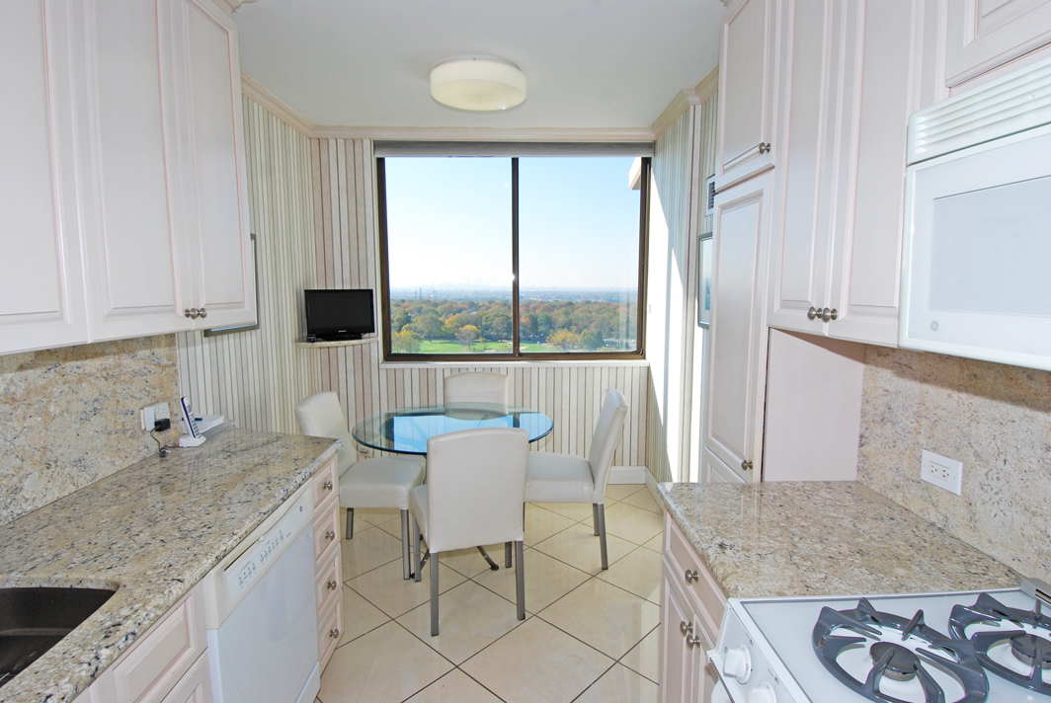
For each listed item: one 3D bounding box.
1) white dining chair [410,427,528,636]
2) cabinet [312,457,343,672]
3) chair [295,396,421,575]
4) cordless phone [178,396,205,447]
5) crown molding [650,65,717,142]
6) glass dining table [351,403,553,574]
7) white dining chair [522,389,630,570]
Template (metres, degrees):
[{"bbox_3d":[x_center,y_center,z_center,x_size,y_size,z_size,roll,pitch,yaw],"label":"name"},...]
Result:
[{"bbox_3d":[-0.257,0.747,2.482,0.495,0.939,0.570,-2,7,-15],"label":"white dining chair"},{"bbox_3d":[-1.047,0.791,1.999,0.600,0.785,0.290,0,7,-1],"label":"cabinet"},{"bbox_3d":[-0.876,0.694,2.933,0.570,0.939,0.495,0,7,1],"label":"chair"},{"bbox_3d":[-1.257,0.261,1.992,0.085,0.180,0.070,-1,7,-7],"label":"cordless phone"},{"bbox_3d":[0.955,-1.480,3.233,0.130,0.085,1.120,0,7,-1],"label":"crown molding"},{"bbox_3d":[-0.383,0.780,2.994,1.100,0.752,1.100,0,7,-1],"label":"glass dining table"},{"bbox_3d":[0.242,0.687,2.982,0.570,0.939,0.495,0,7,1],"label":"white dining chair"}]

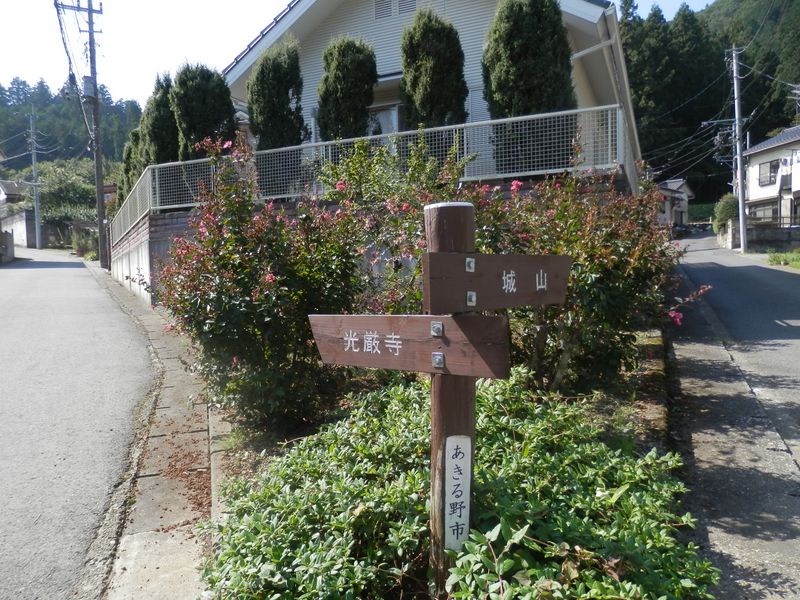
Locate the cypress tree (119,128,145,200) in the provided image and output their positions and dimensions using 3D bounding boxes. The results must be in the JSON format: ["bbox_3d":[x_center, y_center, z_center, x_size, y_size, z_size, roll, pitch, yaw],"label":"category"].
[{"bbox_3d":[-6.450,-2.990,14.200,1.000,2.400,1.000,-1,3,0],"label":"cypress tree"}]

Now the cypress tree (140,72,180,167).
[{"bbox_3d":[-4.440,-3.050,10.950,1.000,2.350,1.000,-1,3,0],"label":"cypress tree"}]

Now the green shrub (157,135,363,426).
[{"bbox_3d":[-0.810,-0.125,3.350,1.180,1.620,1.100,-1,3,0],"label":"green shrub"}]

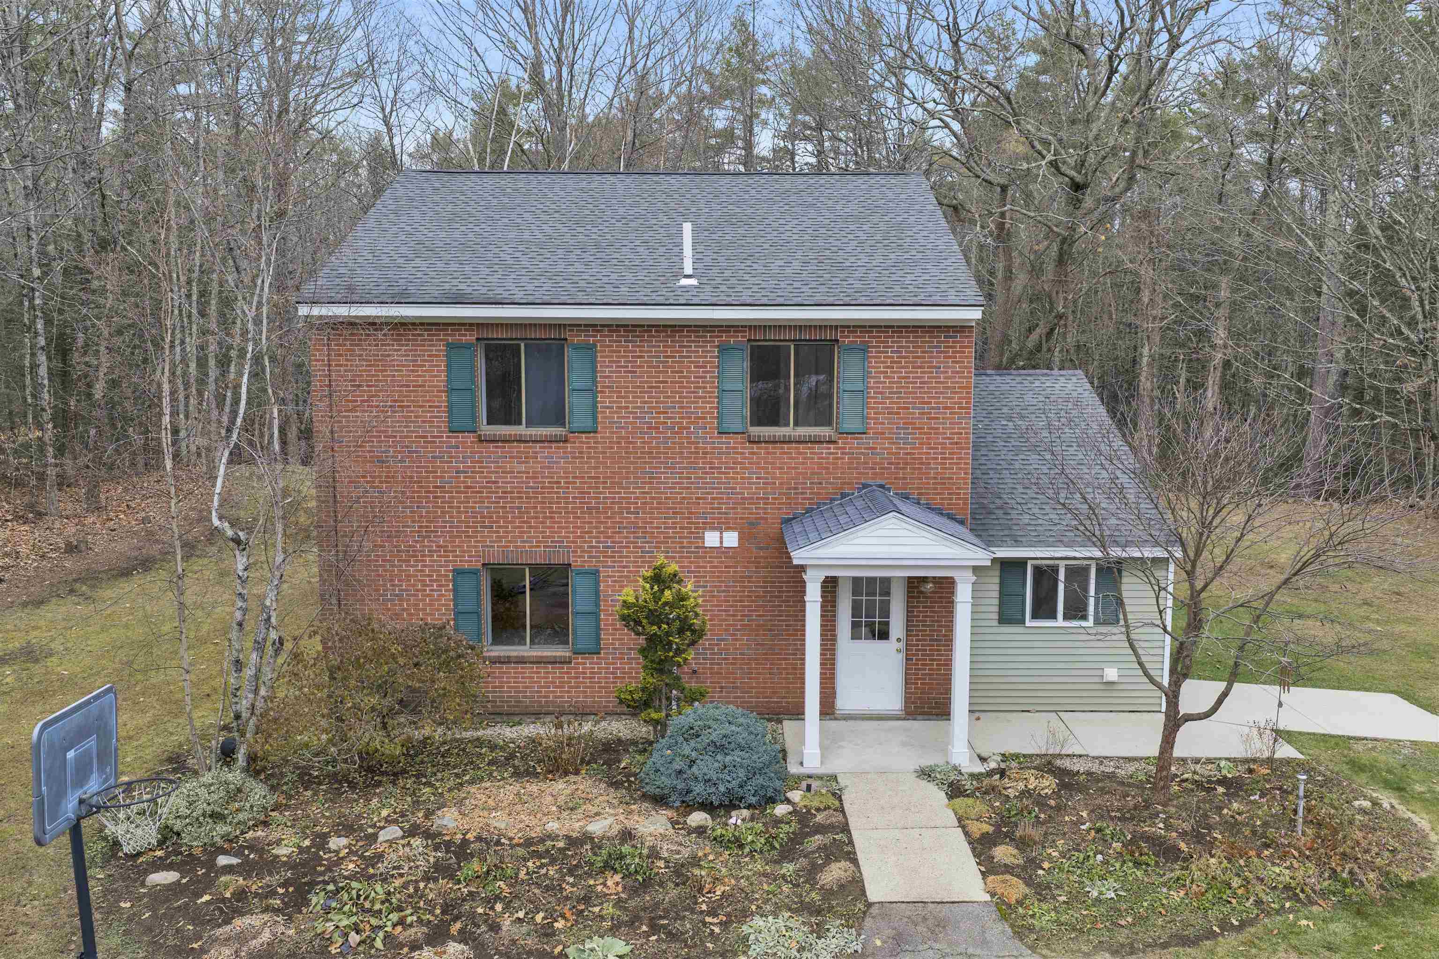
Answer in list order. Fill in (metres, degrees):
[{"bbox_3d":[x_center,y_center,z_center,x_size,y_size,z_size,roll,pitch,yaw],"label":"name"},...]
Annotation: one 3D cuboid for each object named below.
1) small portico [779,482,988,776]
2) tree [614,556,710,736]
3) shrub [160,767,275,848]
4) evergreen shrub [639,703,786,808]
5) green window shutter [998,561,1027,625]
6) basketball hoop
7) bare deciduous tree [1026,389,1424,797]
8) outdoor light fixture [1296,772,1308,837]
[{"bbox_3d":[2.010,1.906,14.372,2.398,3.355,2.282,0,7,0],"label":"small portico"},{"bbox_3d":[-0.769,2.260,14.880,1.253,2.494,1.120,0,7,0],"label":"tree"},{"bbox_3d":[-5.672,3.585,12.637,1.230,0.580,1.150,0,7,0],"label":"shrub"},{"bbox_3d":[-0.089,3.245,13.861,1.814,0.881,1.650,0,7,0],"label":"evergreen shrub"},{"bbox_3d":[4.140,1.604,15.842,0.380,0.890,0.040,0,7,0],"label":"green window shutter"},{"bbox_3d":[-3.511,2.042,6.714,0.530,0.380,0.490,-3,5,-3],"label":"basketball hoop"},{"bbox_3d":[5.816,1.363,13.120,4.500,4.796,4.100,0,7,0],"label":"bare deciduous tree"},{"bbox_3d":[6.392,3.559,12.252,0.120,0.719,0.120,0,7,0],"label":"outdoor light fixture"}]

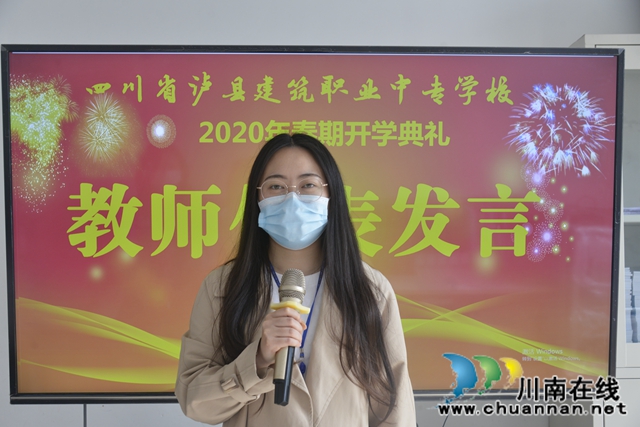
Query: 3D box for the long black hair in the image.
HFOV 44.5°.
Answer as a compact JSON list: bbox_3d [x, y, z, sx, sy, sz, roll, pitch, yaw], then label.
[{"bbox_3d":[-0.026,0.112,1.560,0.345,0.550,0.245,0,3,-1],"label":"long black hair"}]

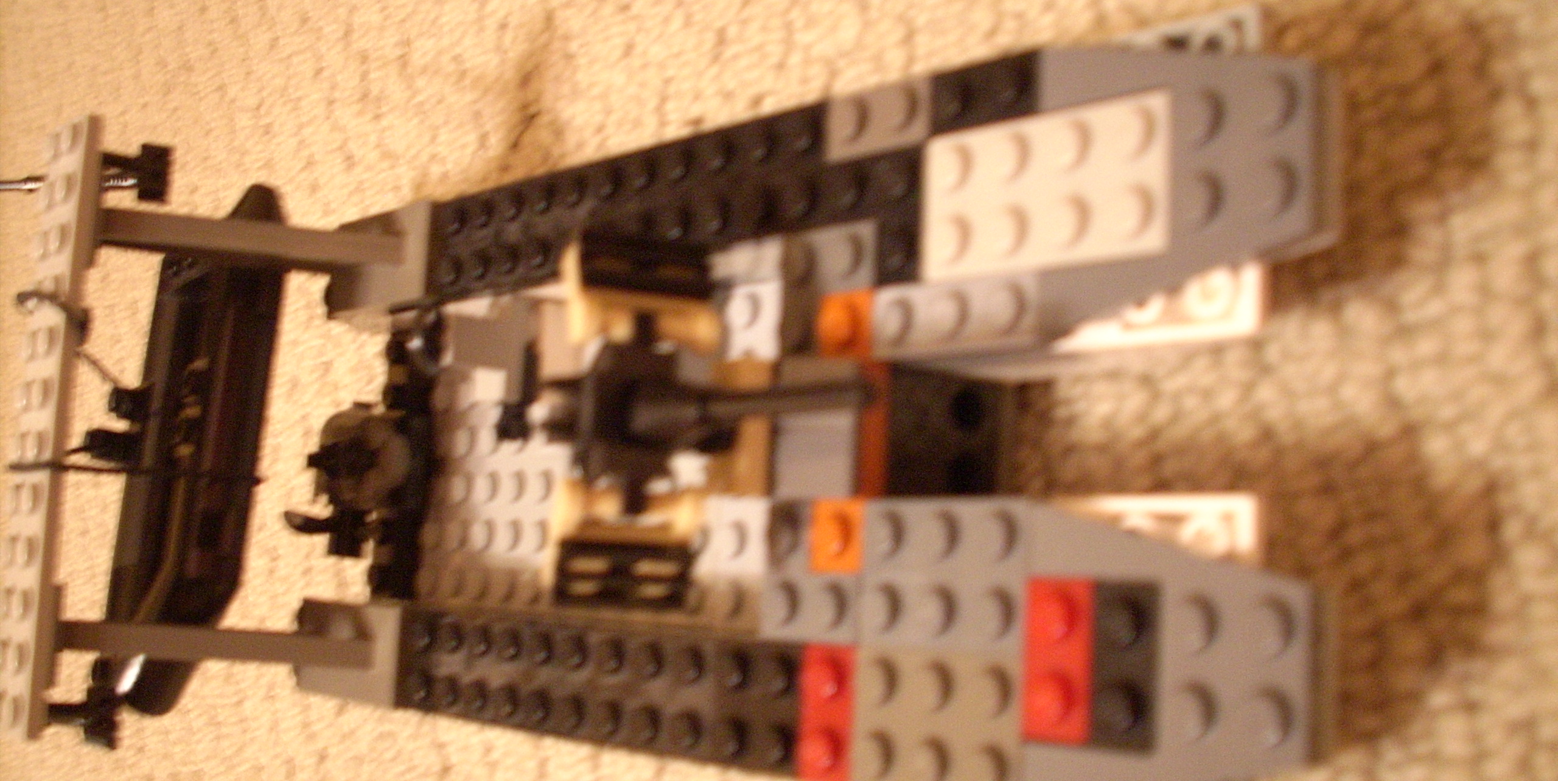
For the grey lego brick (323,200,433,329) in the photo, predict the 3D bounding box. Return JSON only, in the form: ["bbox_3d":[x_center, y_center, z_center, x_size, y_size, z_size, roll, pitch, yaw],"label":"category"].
[{"bbox_3d":[-0.063,-0.021,0.277,0.030,0.009,0.016,-5,80,46],"label":"grey lego brick"}]

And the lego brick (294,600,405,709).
[{"bbox_3d":[-0.066,0.043,0.270,0.030,0.009,0.016,-5,80,46],"label":"lego brick"}]

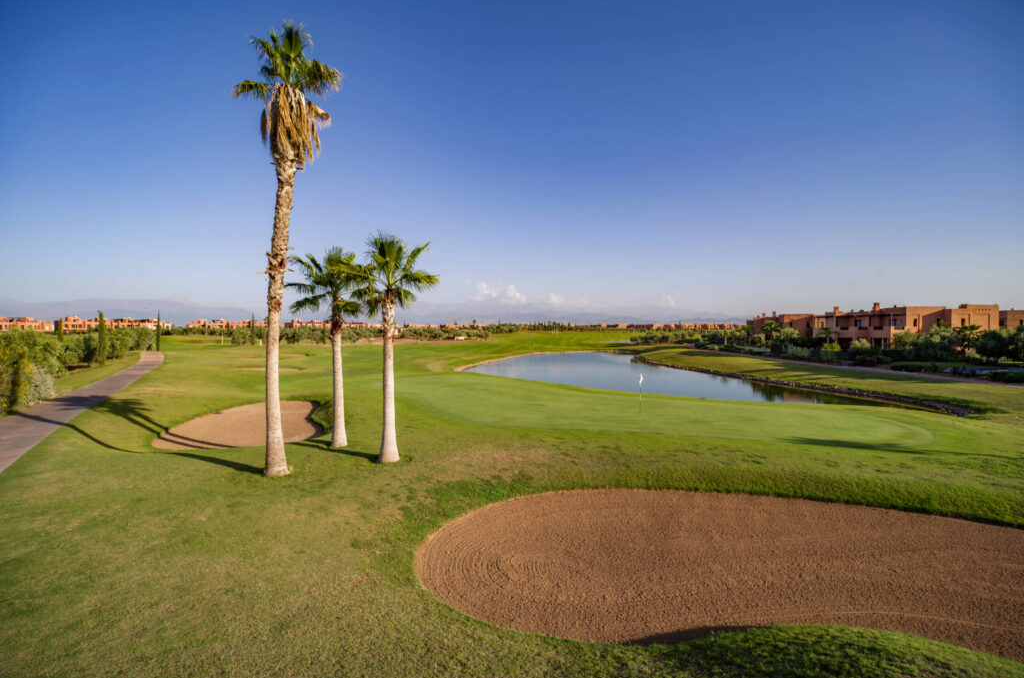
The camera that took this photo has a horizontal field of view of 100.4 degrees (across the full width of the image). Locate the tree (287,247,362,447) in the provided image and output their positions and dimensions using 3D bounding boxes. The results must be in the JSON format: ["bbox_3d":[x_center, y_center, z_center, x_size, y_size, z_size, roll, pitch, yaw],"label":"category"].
[{"bbox_3d":[-7.100,0.330,16.500,3.100,7.700,3.100,0,2,0],"label":"tree"}]

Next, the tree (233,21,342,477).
[{"bbox_3d":[-6.940,-2.700,13.200,3.400,13.900,3.400,0,2,0],"label":"tree"}]

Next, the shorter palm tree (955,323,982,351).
[{"bbox_3d":[57.700,0.130,54.000,3.400,4.300,3.400,0,2,0],"label":"shorter palm tree"}]

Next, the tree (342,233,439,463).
[{"bbox_3d":[-4.140,0.290,14.500,3.250,7.750,3.250,0,2,0],"label":"tree"}]

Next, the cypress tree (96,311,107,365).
[{"bbox_3d":[-49.500,-0.060,51.500,1.200,6.500,1.200,0,2,0],"label":"cypress tree"}]

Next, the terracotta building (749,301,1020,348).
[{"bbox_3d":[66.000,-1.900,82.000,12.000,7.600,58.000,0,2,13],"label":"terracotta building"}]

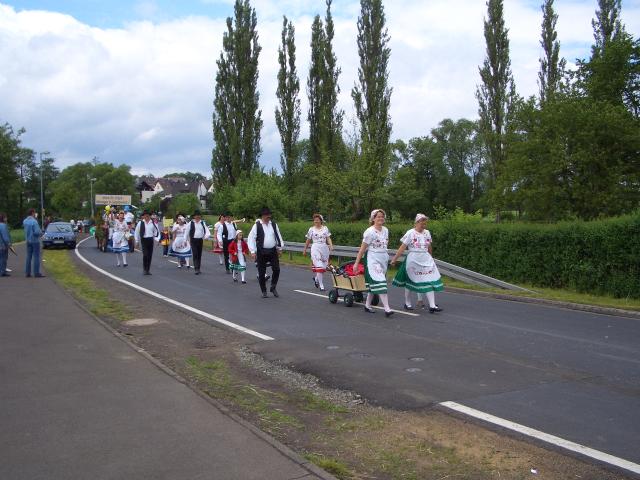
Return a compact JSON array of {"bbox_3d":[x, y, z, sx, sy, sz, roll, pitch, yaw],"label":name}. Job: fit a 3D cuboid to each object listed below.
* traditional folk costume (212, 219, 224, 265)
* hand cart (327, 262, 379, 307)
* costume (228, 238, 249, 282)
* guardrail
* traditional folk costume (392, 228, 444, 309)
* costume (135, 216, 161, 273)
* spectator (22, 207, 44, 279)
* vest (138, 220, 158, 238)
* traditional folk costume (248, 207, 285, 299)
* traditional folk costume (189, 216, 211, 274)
[{"bbox_3d":[-3.321,0.123,21.600,0.580,1.460,0.460,-1,2,-24],"label":"traditional folk costume"},{"bbox_3d":[0.613,0.824,11.850,0.570,0.730,0.970,-2,3,-33],"label":"hand cart"},{"bbox_3d":[-1.990,0.476,15.800,0.480,1.120,0.380,-2,2,-28],"label":"costume"},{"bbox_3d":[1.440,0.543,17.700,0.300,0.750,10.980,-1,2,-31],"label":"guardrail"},{"bbox_3d":[1.681,0.492,11.100,0.700,1.380,0.600,-1,2,-33],"label":"traditional folk costume"},{"bbox_3d":[-4.817,0.169,18.100,0.650,1.620,0.380,-1,2,-24],"label":"costume"},{"bbox_3d":[-7.659,0.080,17.300,0.560,1.780,0.450,1,3,43],"label":"spectator"},{"bbox_3d":[-4.783,-0.321,18.100,0.500,0.540,0.300,-1,2,-24],"label":"vest"},{"bbox_3d":[-1.095,0.230,13.250,0.650,1.820,0.450,-1,2,-24],"label":"traditional folk costume"},{"bbox_3d":[-3.417,0.166,18.200,0.620,1.620,0.380,-1,2,-24],"label":"traditional folk costume"}]

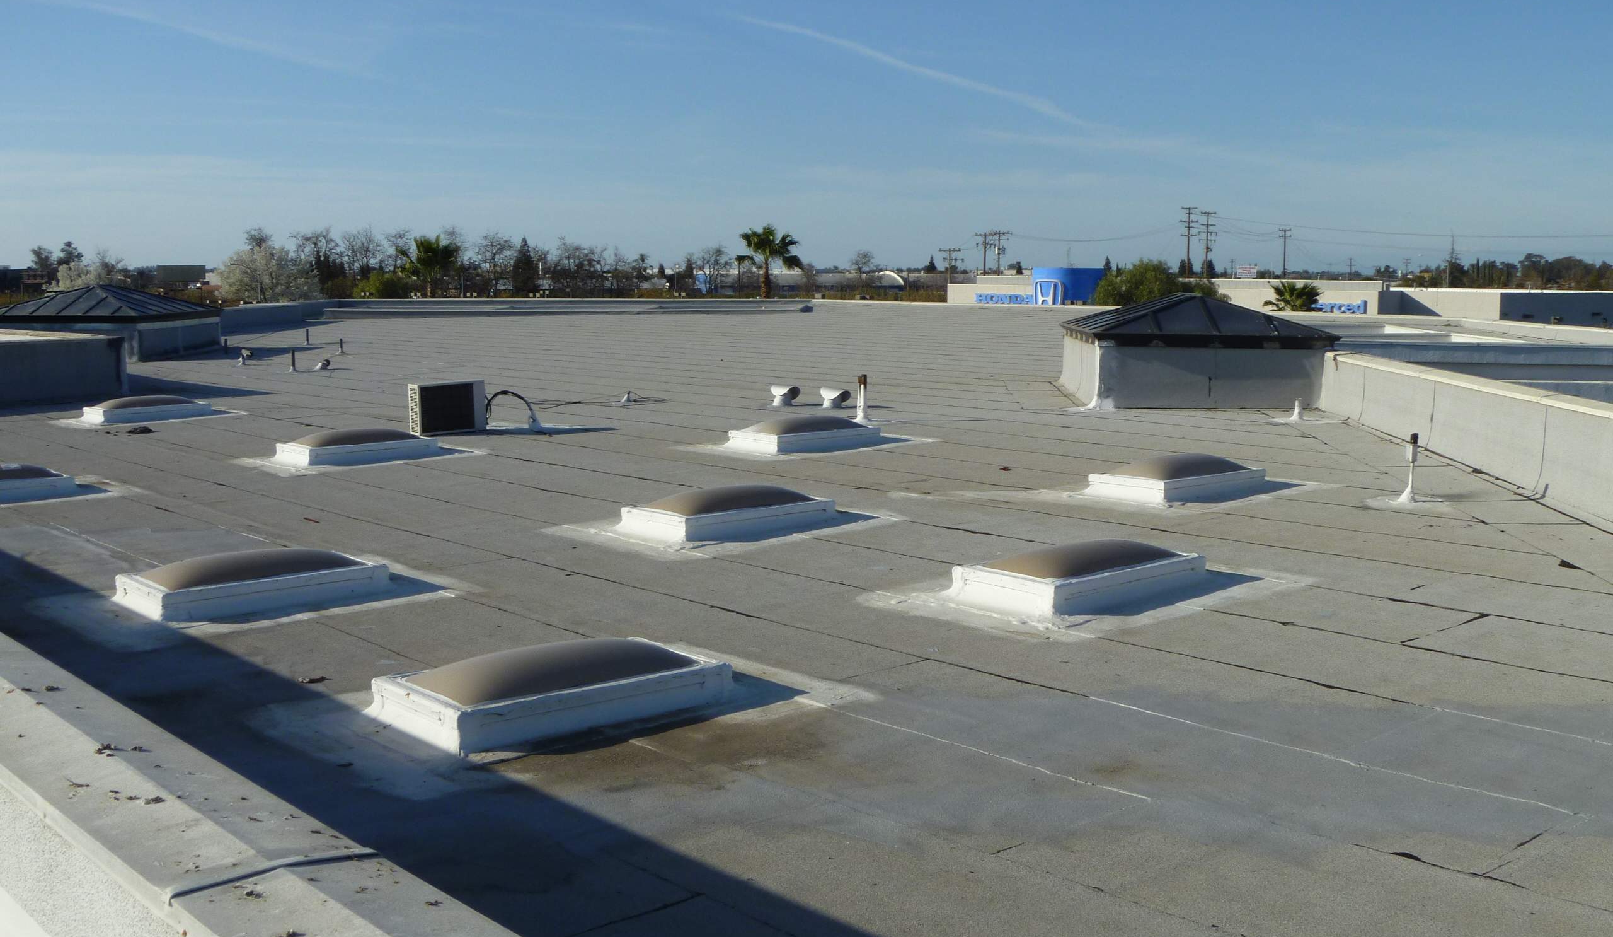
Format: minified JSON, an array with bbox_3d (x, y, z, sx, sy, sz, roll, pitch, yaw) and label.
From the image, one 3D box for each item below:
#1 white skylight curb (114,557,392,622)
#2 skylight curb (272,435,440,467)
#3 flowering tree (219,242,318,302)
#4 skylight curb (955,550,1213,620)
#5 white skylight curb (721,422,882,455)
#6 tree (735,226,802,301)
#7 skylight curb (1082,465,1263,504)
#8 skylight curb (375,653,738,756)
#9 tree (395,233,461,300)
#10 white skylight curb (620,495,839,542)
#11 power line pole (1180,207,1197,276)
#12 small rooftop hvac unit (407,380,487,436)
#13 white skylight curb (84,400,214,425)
[{"bbox_3d":[-3.187,0.669,9.459,1.330,0.165,0.760,-7,10,-40],"label":"white skylight curb"},{"bbox_3d":[-4.382,-0.188,15.935,1.330,0.165,0.760,-7,10,-40],"label":"skylight curb"},{"bbox_3d":[-32.987,-9.583,100.239,6.100,8.600,6.100,0,7,0],"label":"flowering tree"},{"bbox_3d":[1.558,0.605,9.237,1.330,0.165,0.760,-7,10,-40],"label":"skylight curb"},{"bbox_3d":[-0.006,-0.288,15.549,1.310,0.170,0.740,-6,9,-40],"label":"white skylight curb"},{"bbox_3d":[-1.872,-7.552,82.686,3.400,9.520,3.400,0,7,-1],"label":"tree"},{"bbox_3d":[2.884,0.103,12.649,1.310,0.170,0.740,-6,9,-40],"label":"skylight curb"},{"bbox_3d":[-1.068,0.945,6.985,1.330,0.165,0.760,-7,10,-40],"label":"skylight curb"},{"bbox_3d":[-19.082,-7.302,82.716,3.400,9.020,3.400,-2,7,-13],"label":"tree"},{"bbox_3d":[-0.517,0.318,11.102,1.310,0.170,0.740,-6,9,-40],"label":"white skylight curb"},{"bbox_3d":[54.460,-28.732,233.239,2.500,17.120,1.200,2,7,13],"label":"power line pole"},{"bbox_3d":[-3.941,-0.674,17.883,0.800,0.550,0.270,-6,9,-41],"label":"small rooftop hvac unit"},{"bbox_3d":[-7.974,-0.677,19.771,1.310,0.170,0.740,-6,9,-40],"label":"white skylight curb"}]

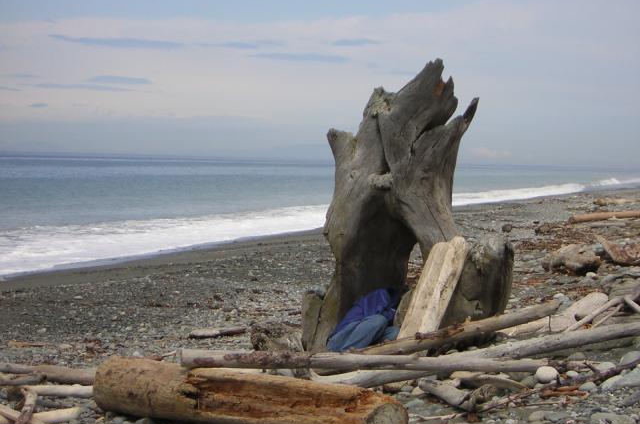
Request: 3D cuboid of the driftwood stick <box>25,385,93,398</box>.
[{"bbox_3d":[-1.689,1.174,13.100,0.490,0.080,0.080,1,1,0],"label":"driftwood stick"}]

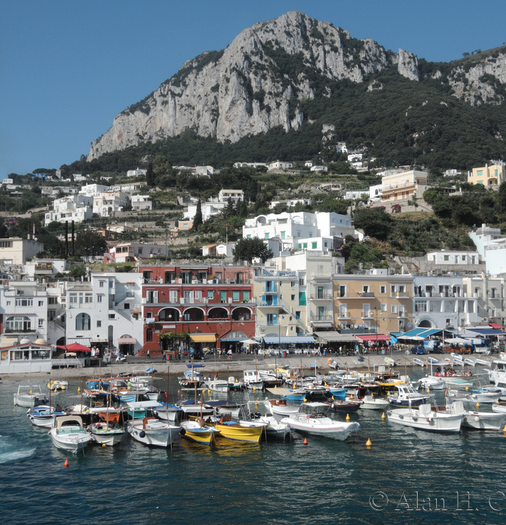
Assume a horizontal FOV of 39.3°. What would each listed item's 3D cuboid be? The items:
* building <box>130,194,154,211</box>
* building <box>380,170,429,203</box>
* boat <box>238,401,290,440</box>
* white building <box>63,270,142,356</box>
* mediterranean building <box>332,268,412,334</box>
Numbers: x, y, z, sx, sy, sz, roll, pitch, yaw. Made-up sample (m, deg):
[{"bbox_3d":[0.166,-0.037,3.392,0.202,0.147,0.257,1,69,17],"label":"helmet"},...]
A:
[{"bbox_3d":[-47.827,-25.708,303.976,8.800,6.100,6.500,-1,-3,10],"label":"building"},{"bbox_3d":[55.103,-27.446,257.324,8.000,9.770,16.500,2,-4,-33],"label":"building"},{"bbox_3d":[1.137,14.815,65.561,2.200,2.600,5.800,3,-4,-40],"label":"boat"},{"bbox_3d":[-30.839,10.854,147.535,15.700,16.617,10.500,0,-4,-7],"label":"white building"},{"bbox_3d":[24.558,10.929,155.062,18.500,17.235,11.000,1,-4,-16],"label":"mediterranean building"}]

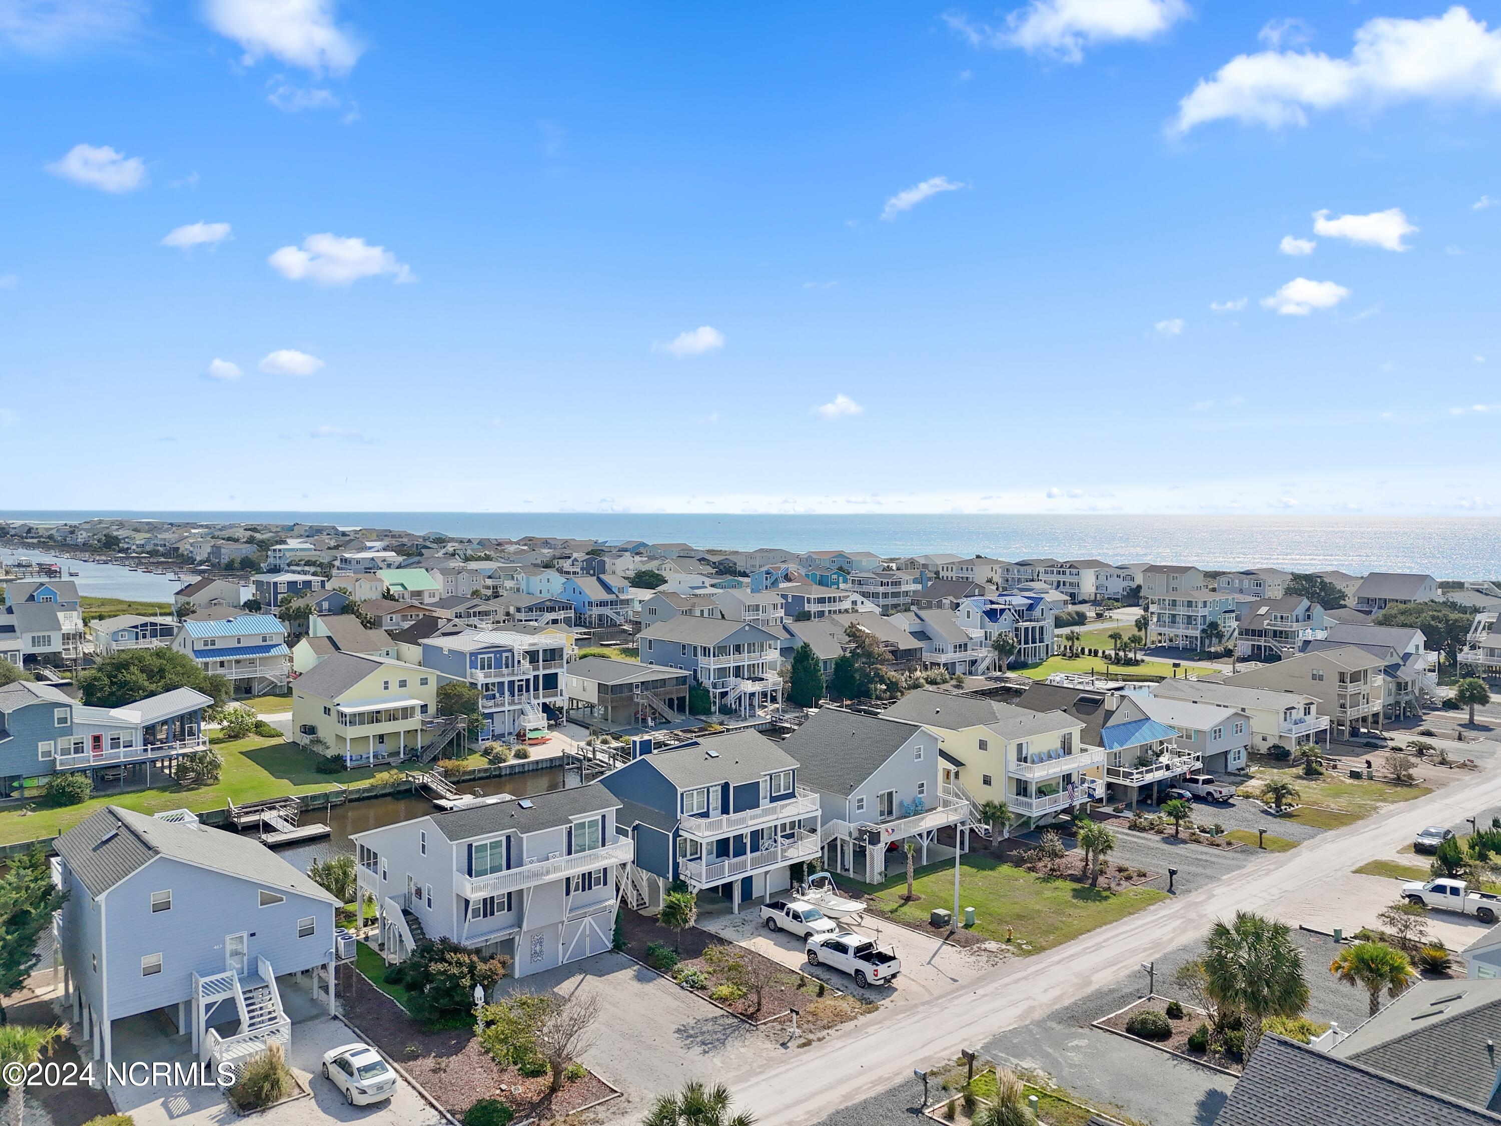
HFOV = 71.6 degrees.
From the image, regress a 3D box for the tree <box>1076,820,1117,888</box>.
[{"bbox_3d":[24.488,20.616,73.697,2.850,4.600,2.800,0,3,0],"label":"tree"}]

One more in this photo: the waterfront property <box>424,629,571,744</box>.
[{"bbox_3d":[-31.517,14.434,127.412,11.720,11.200,14.340,-3,4,-44],"label":"waterfront property"}]

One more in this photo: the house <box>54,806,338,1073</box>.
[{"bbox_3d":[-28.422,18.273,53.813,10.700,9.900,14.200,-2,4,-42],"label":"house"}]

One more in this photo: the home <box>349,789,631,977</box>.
[{"bbox_3d":[-15.828,18.104,62.650,10.700,9.450,15.200,-2,4,-41],"label":"home"}]

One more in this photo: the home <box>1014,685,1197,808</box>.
[{"bbox_3d":[33.690,17.020,101.130,11.100,8.900,15.800,-2,4,-37],"label":"home"}]

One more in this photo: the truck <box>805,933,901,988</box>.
[{"bbox_3d":[5.668,22.132,58.690,2.030,1.940,5.810,-2,4,-41],"label":"truck"}]

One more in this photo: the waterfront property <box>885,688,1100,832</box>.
[{"bbox_3d":[20.599,16.856,90.755,10.700,9.400,16.600,-2,4,-39],"label":"waterfront property"}]

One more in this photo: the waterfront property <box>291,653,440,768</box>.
[{"bbox_3d":[-41.795,15.424,115.001,11.400,9.850,18.900,-2,4,-39],"label":"waterfront property"}]

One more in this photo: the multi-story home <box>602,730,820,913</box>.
[{"bbox_3d":[-4.017,17.527,73.112,11.200,10.100,15.000,-2,4,-39],"label":"multi-story home"}]

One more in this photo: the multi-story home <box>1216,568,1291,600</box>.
[{"bbox_3d":[131.648,7.283,272.779,12.160,12.000,12.740,-2,4,-38],"label":"multi-story home"}]

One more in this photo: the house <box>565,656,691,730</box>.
[{"bbox_3d":[-16.850,16.260,133.860,12.800,6.800,14.200,-2,4,-41],"label":"house"}]

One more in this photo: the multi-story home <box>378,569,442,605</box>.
[{"bbox_3d":[-90.520,7.190,272.980,12.900,10.500,14.500,-2,4,-41],"label":"multi-story home"}]

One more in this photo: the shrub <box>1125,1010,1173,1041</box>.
[{"bbox_3d":[20.242,23.354,52.771,2.300,1.200,2.100,0,3,0],"label":"shrub"}]

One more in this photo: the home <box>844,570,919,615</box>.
[{"bbox_3d":[33.040,7.760,260.750,14.000,11.400,13.000,-2,4,-41],"label":"home"}]

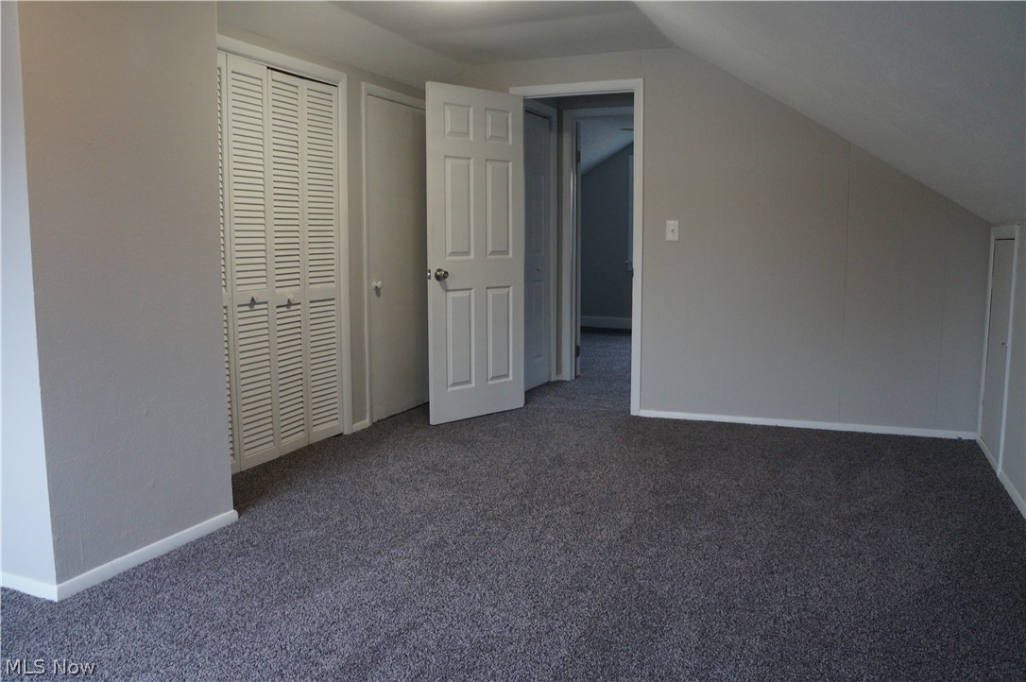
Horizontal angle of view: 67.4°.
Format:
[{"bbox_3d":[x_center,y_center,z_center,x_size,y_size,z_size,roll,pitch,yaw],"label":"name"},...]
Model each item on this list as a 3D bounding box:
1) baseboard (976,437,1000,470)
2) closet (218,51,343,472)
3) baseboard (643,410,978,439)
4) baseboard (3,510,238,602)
[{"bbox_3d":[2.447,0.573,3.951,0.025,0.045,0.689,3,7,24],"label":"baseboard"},{"bbox_3d":[-1.157,-0.382,3.930,0.040,1.925,0.850,3,7,23],"label":"closet"},{"bbox_3d":[1.702,0.495,4.617,1.890,0.045,0.025,2,7,20],"label":"baseboard"},{"bbox_3d":[-1.326,0.708,2.684,0.249,0.052,0.752,3,7,23],"label":"baseboard"}]

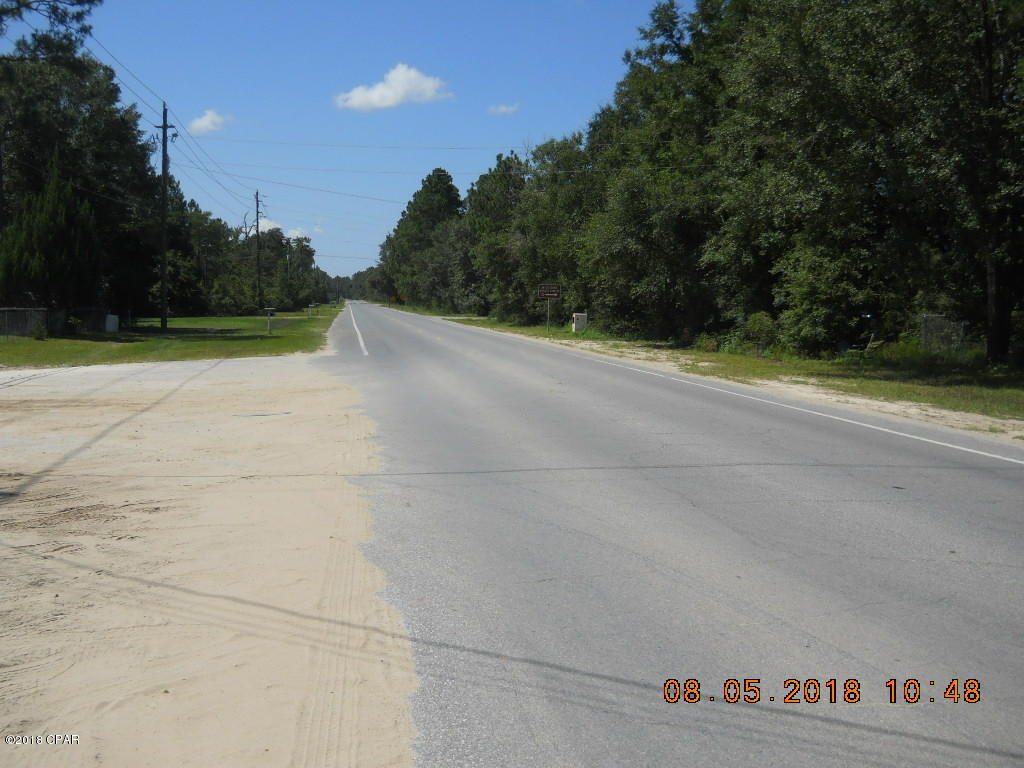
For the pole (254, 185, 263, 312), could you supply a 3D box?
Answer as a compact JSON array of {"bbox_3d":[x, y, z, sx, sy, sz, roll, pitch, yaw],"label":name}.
[{"bbox_3d":[-25.941,-13.692,112.000,0.750,12.500,0.450,0,5,-9],"label":"pole"}]

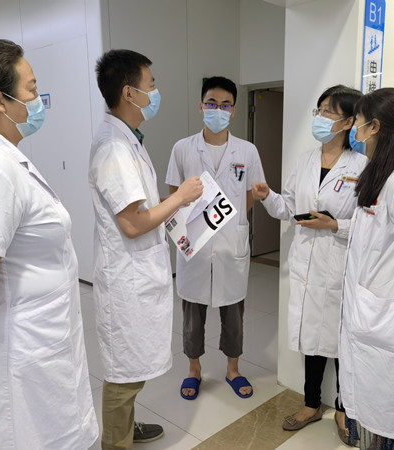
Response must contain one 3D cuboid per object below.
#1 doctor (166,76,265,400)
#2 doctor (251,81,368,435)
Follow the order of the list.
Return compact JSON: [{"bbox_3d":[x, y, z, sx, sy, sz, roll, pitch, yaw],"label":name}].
[{"bbox_3d":[0.105,0.084,2.624,0.540,1.755,0.380,-1,10,-2],"label":"doctor"},{"bbox_3d":[0.571,0.213,2.134,0.500,1.660,0.540,7,13,38],"label":"doctor"}]

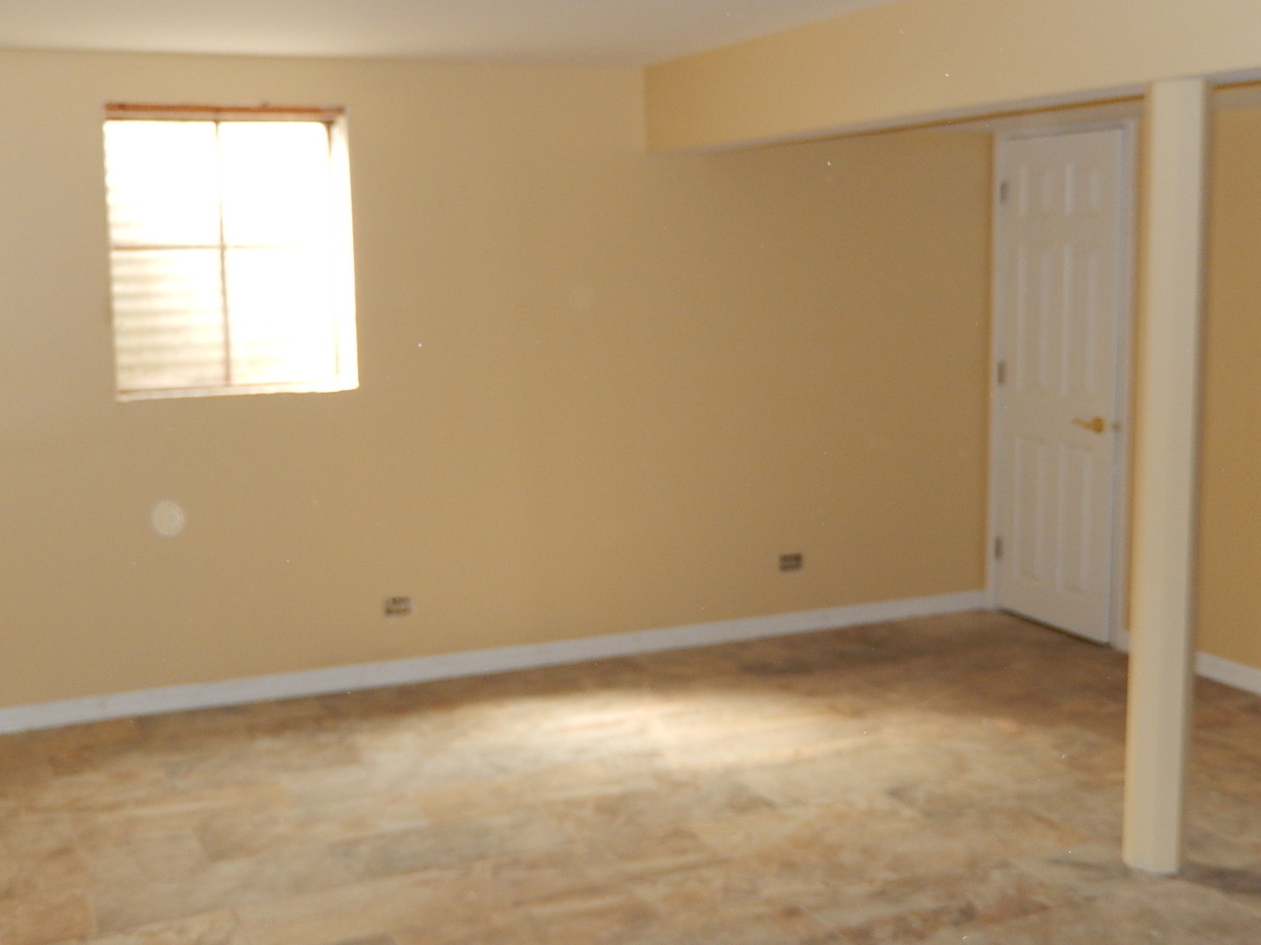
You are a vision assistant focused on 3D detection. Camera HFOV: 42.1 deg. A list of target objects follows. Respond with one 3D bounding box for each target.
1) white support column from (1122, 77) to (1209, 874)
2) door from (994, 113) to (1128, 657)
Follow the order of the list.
[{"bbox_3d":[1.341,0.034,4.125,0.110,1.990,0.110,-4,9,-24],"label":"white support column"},{"bbox_3d":[1.752,-0.362,6.744,0.060,2.040,0.775,-4,9,-24],"label":"door"}]

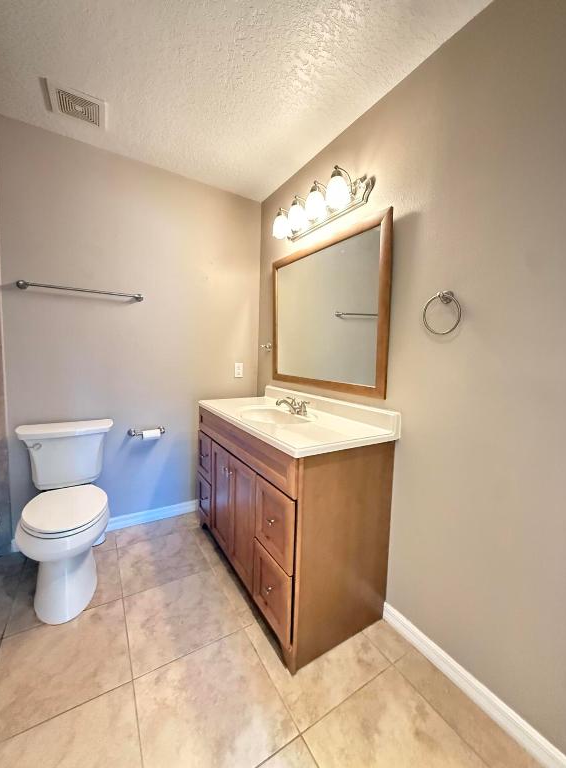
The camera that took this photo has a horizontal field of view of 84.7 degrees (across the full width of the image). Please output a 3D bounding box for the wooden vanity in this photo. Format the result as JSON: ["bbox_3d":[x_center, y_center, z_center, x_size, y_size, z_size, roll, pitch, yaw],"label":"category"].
[{"bbox_3d":[-0.045,0.635,1.821,0.528,0.857,1.218,-1,5,-31],"label":"wooden vanity"}]

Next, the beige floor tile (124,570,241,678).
[{"bbox_3d":[-0.482,1.087,1.464,0.449,0.016,0.451,-1,5,-31],"label":"beige floor tile"}]

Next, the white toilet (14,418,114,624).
[{"bbox_3d":[-1.160,0.668,1.674,0.460,0.785,0.710,-1,6,-31],"label":"white toilet"}]

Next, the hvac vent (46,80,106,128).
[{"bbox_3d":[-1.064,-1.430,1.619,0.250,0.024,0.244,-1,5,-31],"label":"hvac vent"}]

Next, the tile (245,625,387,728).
[{"bbox_3d":[0.135,1.117,1.314,0.452,0.016,0.451,-1,5,-31],"label":"tile"}]

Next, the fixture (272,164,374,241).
[{"bbox_3d":[0.161,-0.993,1.771,0.205,0.200,0.770,-1,6,-31],"label":"fixture"}]

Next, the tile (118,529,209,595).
[{"bbox_3d":[-0.730,1.065,1.884,0.459,0.010,0.459,-1,6,-31],"label":"tile"}]

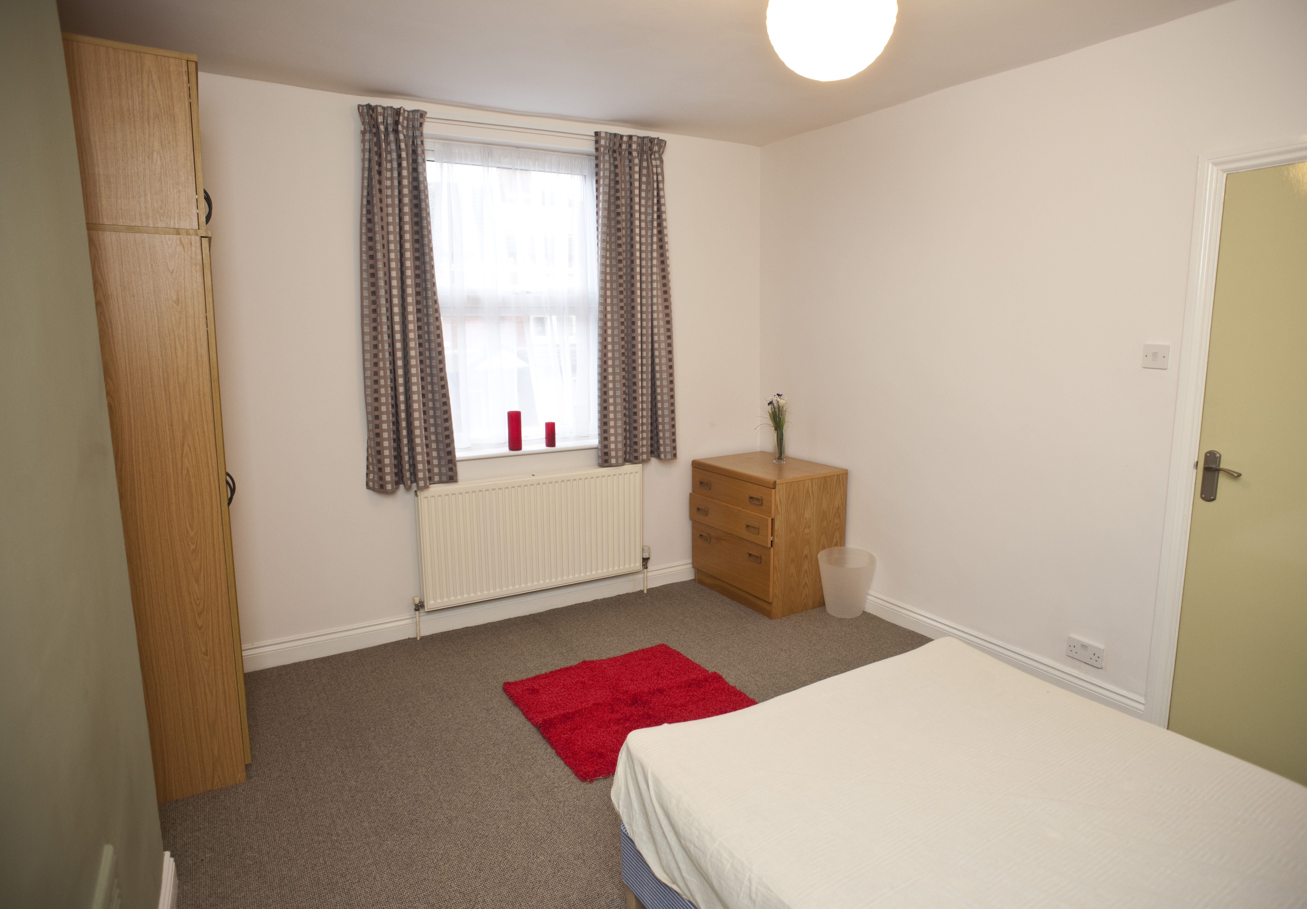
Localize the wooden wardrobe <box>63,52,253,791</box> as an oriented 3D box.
[{"bbox_3d":[-1.838,-0.069,2.662,0.575,2.324,0.900,-6,11,-30],"label":"wooden wardrobe"}]

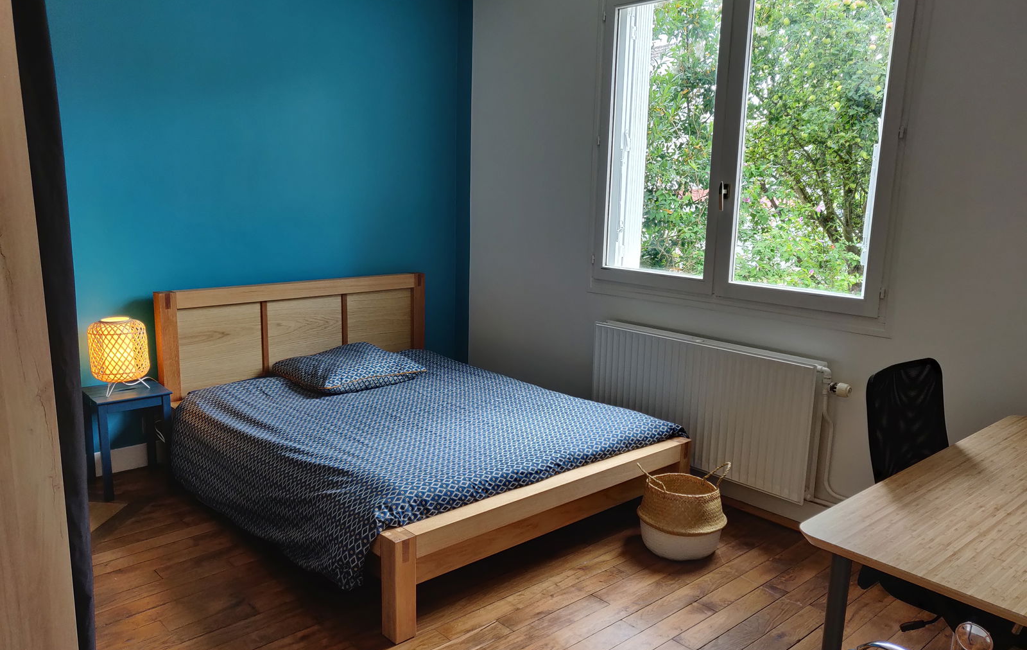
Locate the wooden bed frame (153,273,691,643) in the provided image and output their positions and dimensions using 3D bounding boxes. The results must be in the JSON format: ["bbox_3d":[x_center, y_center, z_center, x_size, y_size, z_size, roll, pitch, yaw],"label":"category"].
[{"bbox_3d":[-0.490,0.342,3.517,1.583,0.881,2.084,-7,13,-43],"label":"wooden bed frame"}]

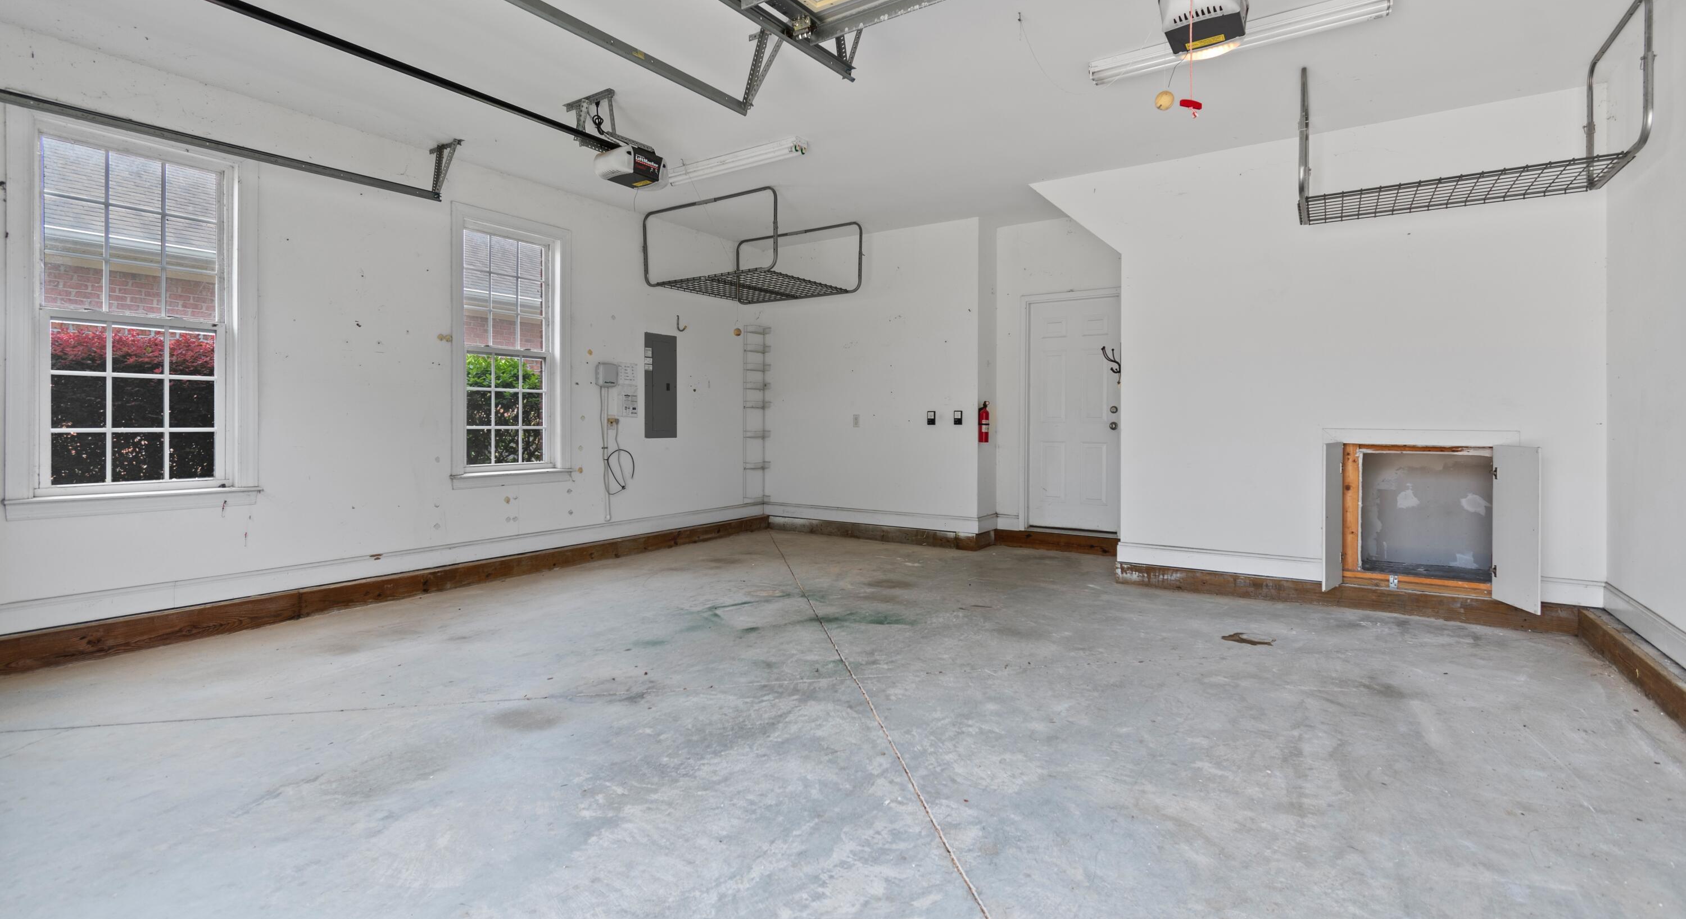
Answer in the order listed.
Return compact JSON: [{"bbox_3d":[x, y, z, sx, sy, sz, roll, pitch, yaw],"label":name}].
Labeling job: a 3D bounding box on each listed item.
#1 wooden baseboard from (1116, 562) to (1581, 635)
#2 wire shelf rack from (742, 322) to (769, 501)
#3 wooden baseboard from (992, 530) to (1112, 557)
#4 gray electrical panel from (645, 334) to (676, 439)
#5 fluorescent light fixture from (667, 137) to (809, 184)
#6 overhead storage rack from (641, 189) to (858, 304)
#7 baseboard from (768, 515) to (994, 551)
[{"bbox_3d":[3.002,0.852,4.467,2.378,0.147,0.050,2,3,32],"label":"wooden baseboard"},{"bbox_3d":[-0.882,-0.462,7.298,0.110,1.850,0.316,2,3,36],"label":"wire shelf rack"},{"bbox_3d":[1.964,0.752,6.359,1.200,0.145,0.050,2,3,30],"label":"wooden baseboard"},{"bbox_3d":[-1.644,-0.660,6.361,0.040,0.934,0.368,2,3,36],"label":"gray electrical panel"},{"bbox_3d":[-0.780,-2.024,4.815,1.220,0.075,0.115,2,3,31],"label":"fluorescent light fixture"},{"bbox_3d":[-0.777,-1.806,6.205,1.430,0.655,1.190,2,3,33],"label":"overhead storage rack"},{"bbox_3d":[0.305,0.711,7.070,2.346,0.145,0.370,2,3,31],"label":"baseboard"}]

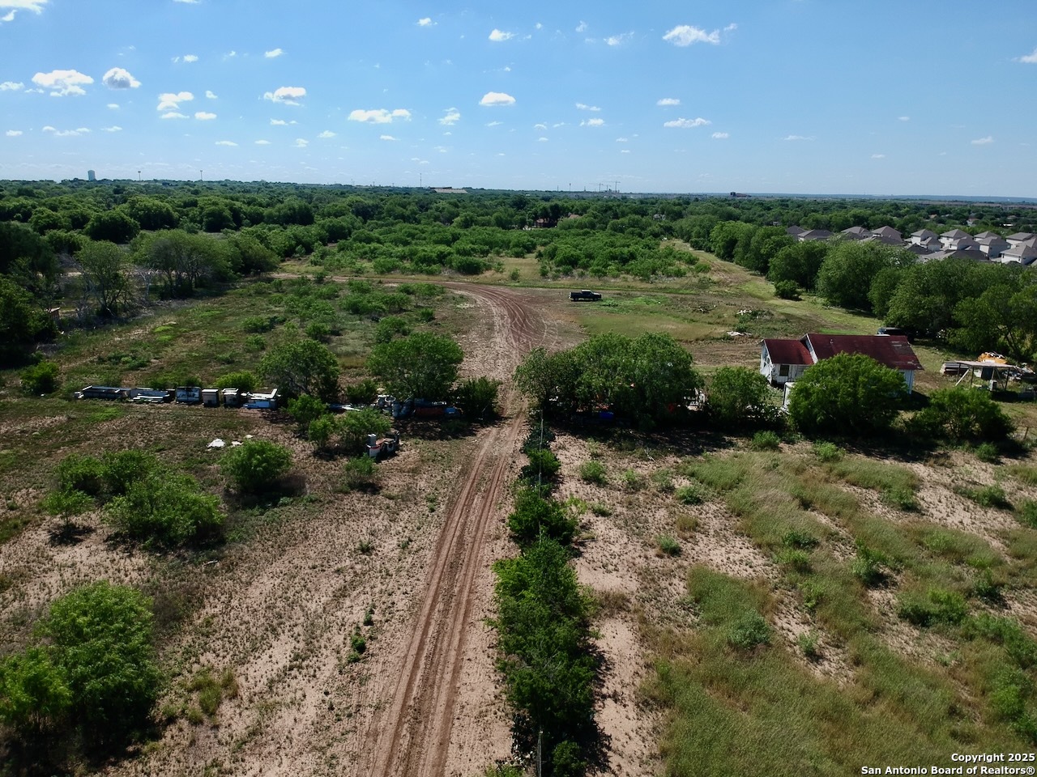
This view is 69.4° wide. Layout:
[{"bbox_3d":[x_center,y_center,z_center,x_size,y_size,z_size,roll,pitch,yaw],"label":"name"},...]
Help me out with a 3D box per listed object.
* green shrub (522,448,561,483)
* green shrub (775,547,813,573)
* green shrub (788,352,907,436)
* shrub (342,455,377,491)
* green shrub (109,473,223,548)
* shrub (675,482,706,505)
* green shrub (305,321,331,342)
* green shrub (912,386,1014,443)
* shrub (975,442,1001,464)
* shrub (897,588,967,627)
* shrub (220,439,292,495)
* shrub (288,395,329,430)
[{"bbox_3d":[1.618,4.987,49.039,2.330,2.170,2.220,1,15,2],"label":"green shrub"},{"bbox_3d":[14.870,9.180,40.390,1.856,0.948,1.671,7,16,21],"label":"green shrub"},{"bbox_3d":[26.100,0.386,59.499,8.440,6.430,7.600,8,16,24],"label":"green shrub"},{"bbox_3d":[-10.057,5.248,47.798,2.120,1.940,2.120,-2,15,-12],"label":"shrub"},{"bbox_3d":[-20.336,6.674,43.124,6.123,3.262,5.205,-6,17,-26],"label":"green shrub"},{"bbox_3d":[10.544,6.475,45.869,1.830,1.200,1.740,5,15,14],"label":"shrub"},{"bbox_3d":[-25.292,-7.290,94.511,3.164,2.243,3.164,-3,15,-15],"label":"green shrub"},{"bbox_3d":[35.655,1.921,60.244,7.019,4.090,5.966,10,17,31],"label":"green shrub"},{"bbox_3d":[35.927,4.838,57.293,1.525,1.311,1.448,11,18,32],"label":"shrub"},{"bbox_3d":[19.801,10.360,35.847,2.953,1.163,2.214,10,17,31],"label":"shrub"},{"bbox_3d":[-16.662,4.881,47.601,4.381,3.134,4.381,-5,16,-20],"label":"shrub"},{"bbox_3d":[-16.666,1.895,59.209,3.085,2.935,3.085,-3,16,-16],"label":"shrub"}]

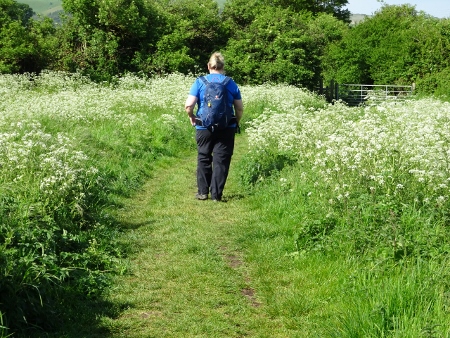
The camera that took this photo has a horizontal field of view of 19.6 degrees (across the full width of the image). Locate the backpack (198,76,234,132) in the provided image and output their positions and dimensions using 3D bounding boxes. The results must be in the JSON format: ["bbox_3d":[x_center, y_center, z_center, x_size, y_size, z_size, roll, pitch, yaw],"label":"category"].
[{"bbox_3d":[-0.096,-0.717,14.300,0.380,0.590,0.310,0,5,6],"label":"backpack"}]

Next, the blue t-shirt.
[{"bbox_3d":[-0.104,-0.752,14.500,0.560,0.630,0.350,0,5,6],"label":"blue t-shirt"}]

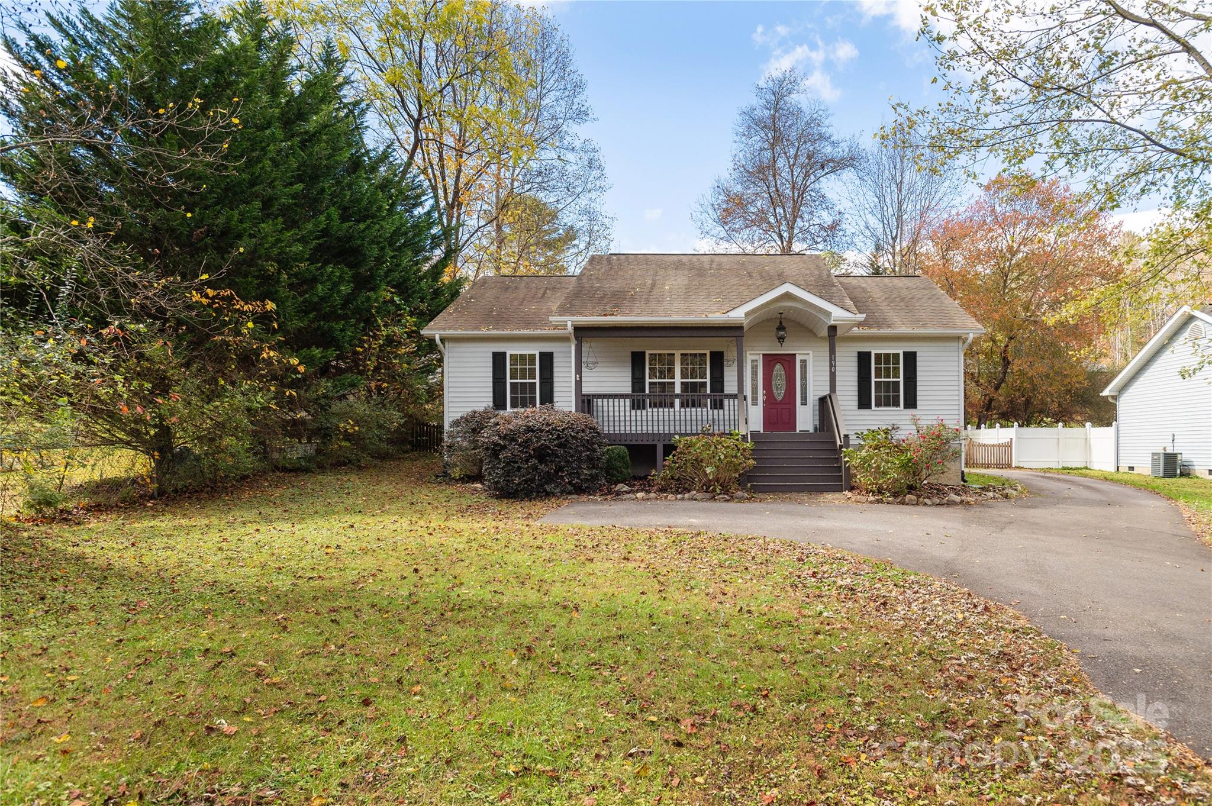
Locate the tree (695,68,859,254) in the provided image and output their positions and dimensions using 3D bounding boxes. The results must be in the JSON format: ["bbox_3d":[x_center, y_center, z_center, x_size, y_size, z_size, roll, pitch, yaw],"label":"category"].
[{"bbox_3d":[8.900,-7.400,33.000,8.800,19.500,8.600,0,-1,0],"label":"tree"}]

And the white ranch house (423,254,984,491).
[{"bbox_3d":[2.800,-1.340,19.300,14.200,6.950,11.500,0,-1,3],"label":"white ranch house"}]

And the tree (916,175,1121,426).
[{"bbox_3d":[23.400,-5.100,36.000,11.200,15.300,10.600,0,-1,0],"label":"tree"}]

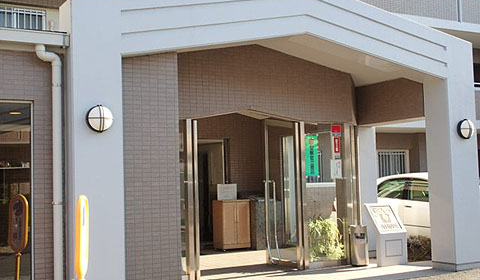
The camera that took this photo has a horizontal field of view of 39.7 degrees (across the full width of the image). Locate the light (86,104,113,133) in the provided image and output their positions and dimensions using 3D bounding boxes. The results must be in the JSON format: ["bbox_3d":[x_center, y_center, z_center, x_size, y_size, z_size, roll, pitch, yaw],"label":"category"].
[{"bbox_3d":[-1.391,-0.210,6.665,0.270,0.275,0.120,1,-4,-30],"label":"light"}]

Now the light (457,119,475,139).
[{"bbox_3d":[3.166,-0.149,9.280,0.270,0.275,0.120,1,-4,-30],"label":"light"}]

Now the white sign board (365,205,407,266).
[{"bbox_3d":[2.215,1.426,10.115,0.520,0.915,0.360,1,-4,-30],"label":"white sign board"}]

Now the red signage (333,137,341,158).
[{"bbox_3d":[1.488,0.123,10.197,0.130,0.320,0.020,1,-4,-30],"label":"red signage"}]

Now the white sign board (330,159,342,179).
[{"bbox_3d":[1.477,0.443,10.167,0.205,0.280,0.020,1,-4,-30],"label":"white sign board"}]

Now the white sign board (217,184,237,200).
[{"bbox_3d":[-0.242,1.016,12.882,0.430,0.310,0.050,1,-4,-30],"label":"white sign board"}]

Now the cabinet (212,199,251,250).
[{"bbox_3d":[-0.159,1.652,12.860,0.585,0.910,0.425,1,-4,-30],"label":"cabinet"}]

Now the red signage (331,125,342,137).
[{"bbox_3d":[1.480,-0.143,10.212,0.175,0.165,0.020,1,-4,-30],"label":"red signage"}]

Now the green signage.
[{"bbox_3d":[1.075,0.242,9.951,0.255,0.640,0.020,1,-4,-30],"label":"green signage"}]

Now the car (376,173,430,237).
[{"bbox_3d":[3.740,1.318,12.341,1.700,1.430,4.450,1,-4,-30],"label":"car"}]

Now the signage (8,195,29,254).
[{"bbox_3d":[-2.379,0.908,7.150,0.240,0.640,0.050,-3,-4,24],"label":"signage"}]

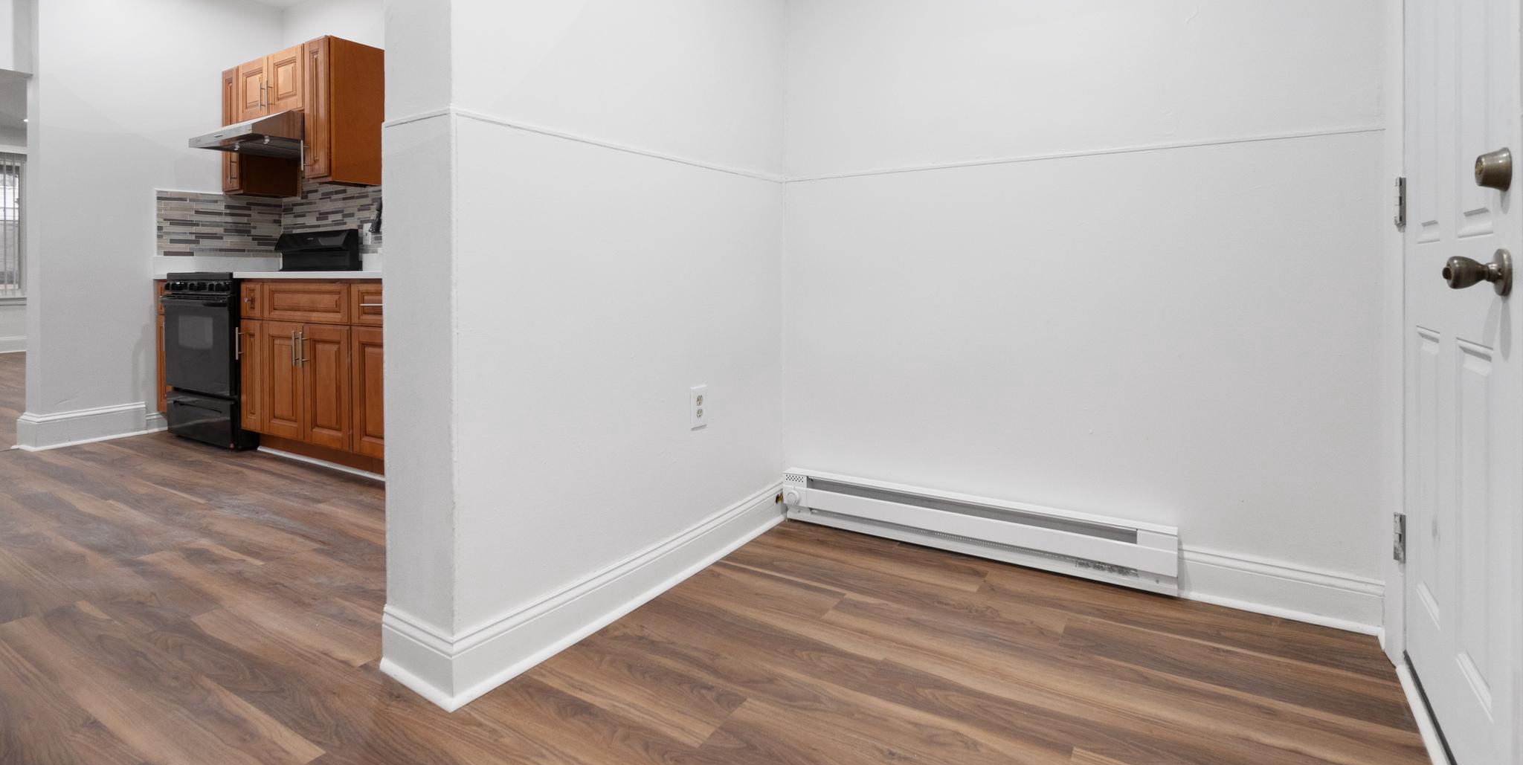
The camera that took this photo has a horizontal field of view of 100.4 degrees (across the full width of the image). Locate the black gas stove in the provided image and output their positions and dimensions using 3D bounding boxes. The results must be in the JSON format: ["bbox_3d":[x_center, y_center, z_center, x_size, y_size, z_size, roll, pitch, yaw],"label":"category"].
[{"bbox_3d":[-2.842,-0.213,3.653,0.732,1.000,0.630,6,11,30],"label":"black gas stove"}]

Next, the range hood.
[{"bbox_3d":[-2.819,-1.447,3.686,0.740,0.175,0.510,6,11,30],"label":"range hood"}]

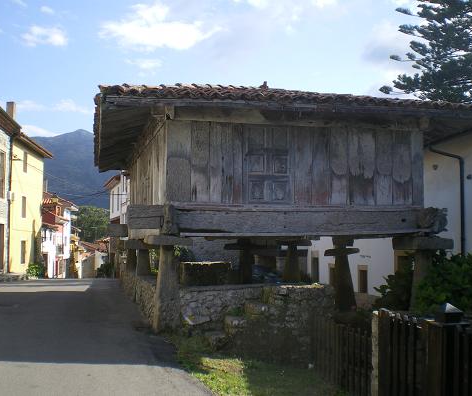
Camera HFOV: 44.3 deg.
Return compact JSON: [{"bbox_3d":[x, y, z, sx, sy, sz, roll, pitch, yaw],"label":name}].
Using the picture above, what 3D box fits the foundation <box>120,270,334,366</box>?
[{"bbox_3d":[-0.508,2.558,14.028,3.471,1.550,6.200,1,-3,-14],"label":"foundation"}]

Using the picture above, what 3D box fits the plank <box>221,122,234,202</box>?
[{"bbox_3d":[-0.169,-0.656,11.108,0.235,1.526,0.060,1,-3,-14],"label":"plank"}]

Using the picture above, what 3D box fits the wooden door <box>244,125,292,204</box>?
[{"bbox_3d":[0.628,-0.638,11.313,0.995,1.572,0.080,1,-3,-14],"label":"wooden door"}]

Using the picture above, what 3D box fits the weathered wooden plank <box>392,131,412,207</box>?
[{"bbox_3d":[3.402,-0.607,11.896,0.439,1.539,0.060,1,-5,-16],"label":"weathered wooden plank"}]

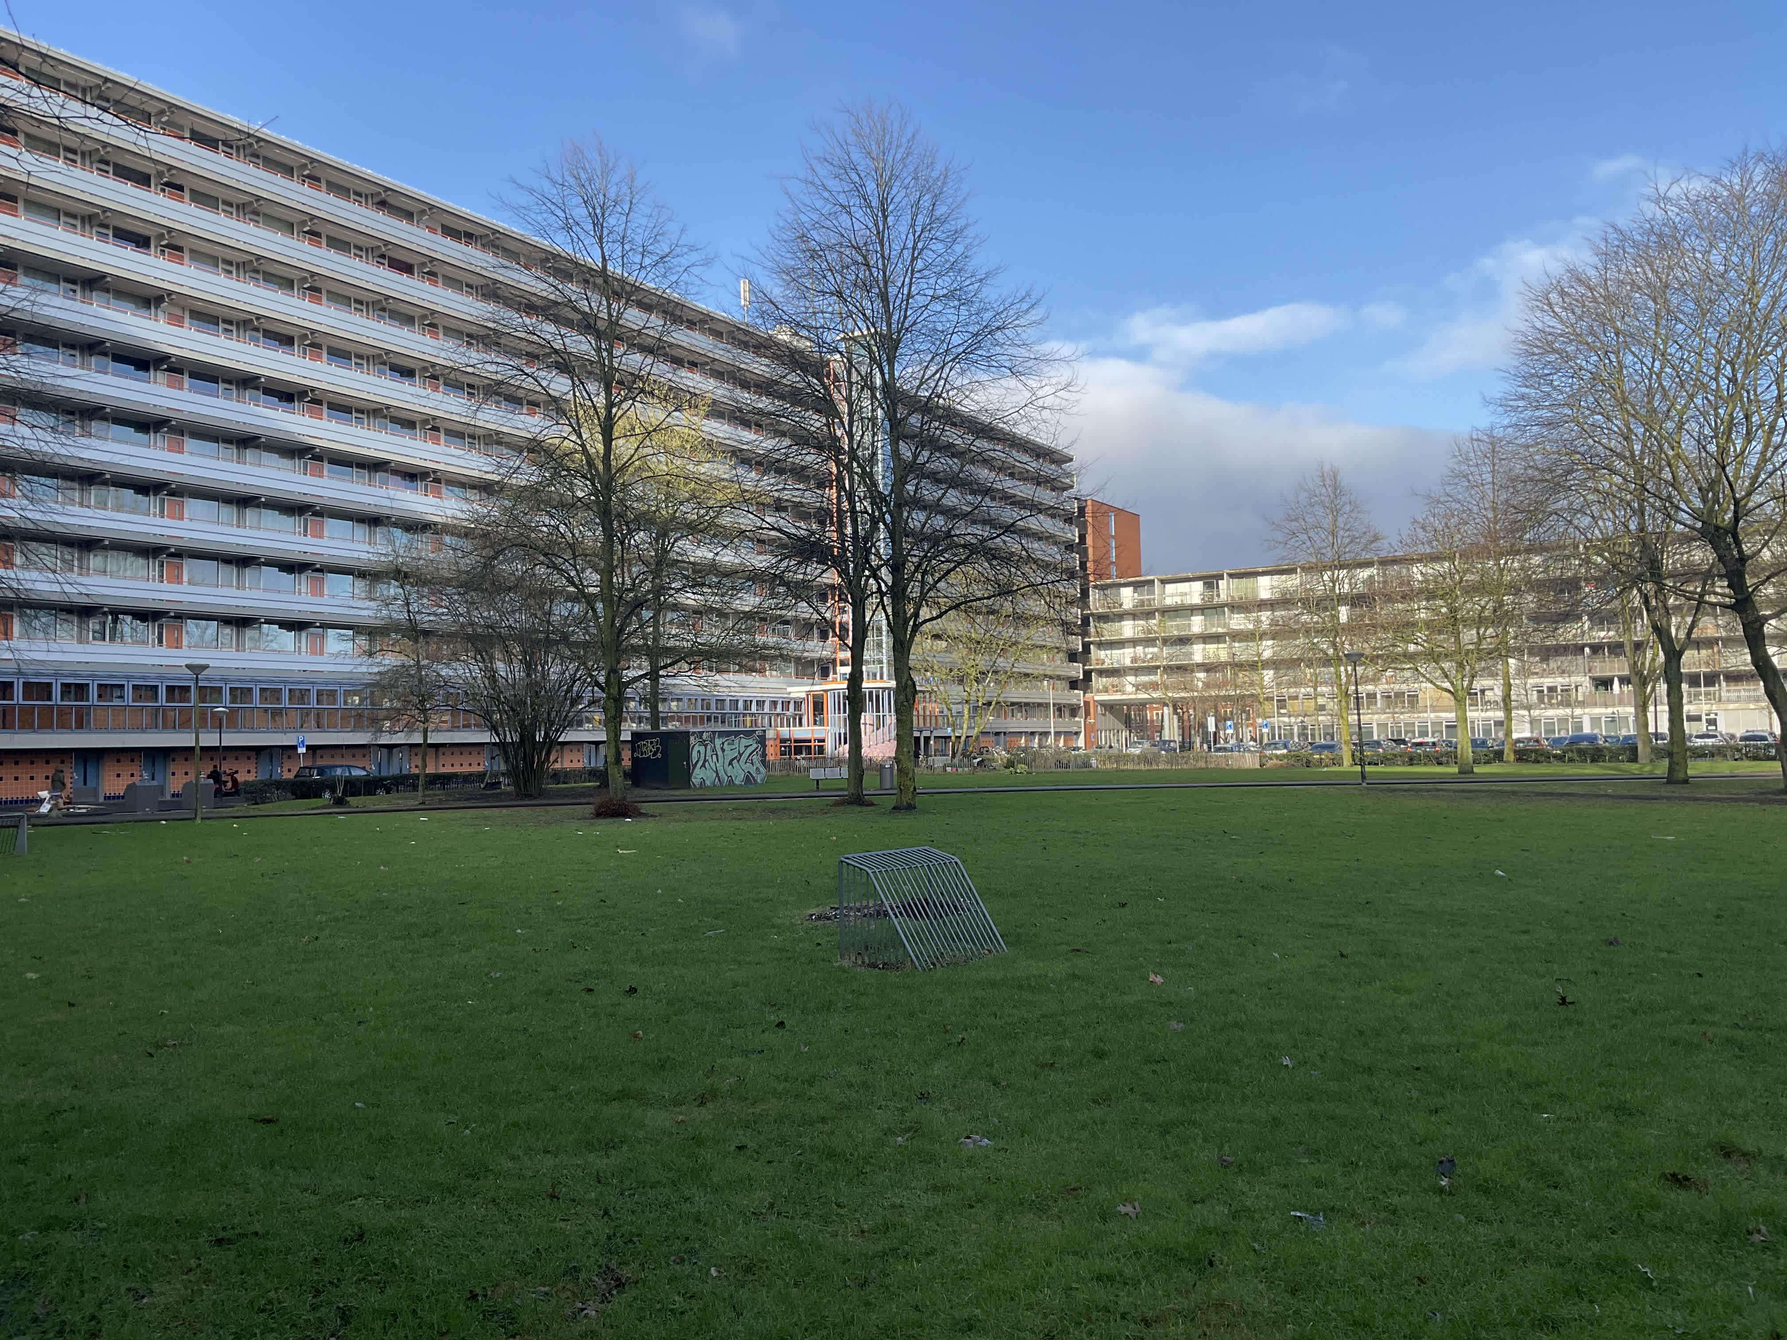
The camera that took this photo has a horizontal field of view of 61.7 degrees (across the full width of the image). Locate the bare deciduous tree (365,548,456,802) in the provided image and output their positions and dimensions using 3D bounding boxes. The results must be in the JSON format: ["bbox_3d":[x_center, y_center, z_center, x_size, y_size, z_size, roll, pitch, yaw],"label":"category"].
[{"bbox_3d":[-14.613,0.152,45.684,2.952,7.810,2.864,0,-3,-18],"label":"bare deciduous tree"}]

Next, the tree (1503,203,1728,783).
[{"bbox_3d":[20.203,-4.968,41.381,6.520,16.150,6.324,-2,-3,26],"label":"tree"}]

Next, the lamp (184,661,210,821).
[{"bbox_3d":[-17.448,1.794,37.495,0.628,4.020,0.628,0,-3,-25],"label":"lamp"}]

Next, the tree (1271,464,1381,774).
[{"bbox_3d":[19.881,-2.554,68.329,5.407,13.940,5.245,-2,-3,16],"label":"tree"}]

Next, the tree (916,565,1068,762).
[{"bbox_3d":[5.978,-0.150,90.287,9.295,12.150,9.016,-1,-3,4],"label":"tree"}]

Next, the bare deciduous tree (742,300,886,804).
[{"bbox_3d":[-1.830,-3.028,38.105,3.938,12.910,3.820,-1,-3,-3],"label":"bare deciduous tree"}]

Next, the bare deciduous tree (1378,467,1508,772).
[{"bbox_3d":[20.168,-1.926,54.269,5.133,11.370,4.979,-2,-3,20],"label":"bare deciduous tree"}]

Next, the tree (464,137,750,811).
[{"bbox_3d":[-7.440,-5.204,38.916,7.213,17.610,6.997,0,-3,-11],"label":"tree"}]

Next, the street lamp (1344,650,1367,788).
[{"bbox_3d":[13.663,1.429,44.294,0.639,3.990,0.639,-2,-3,17],"label":"street lamp"}]

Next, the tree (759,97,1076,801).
[{"bbox_3d":[0.616,-5.197,35.702,7.227,17.000,7.010,-1,-3,1],"label":"tree"}]

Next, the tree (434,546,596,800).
[{"bbox_3d":[-12.284,0.074,48.694,5.230,8.230,5.073,0,-3,-14],"label":"tree"}]

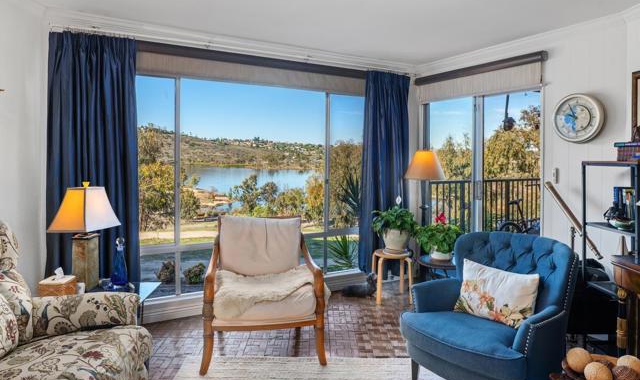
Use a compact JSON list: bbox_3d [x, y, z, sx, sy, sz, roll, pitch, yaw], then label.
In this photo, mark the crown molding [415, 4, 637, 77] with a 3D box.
[{"bbox_3d":[1.667,-1.329,4.004,0.090,0.110,2.150,-2,4,-34],"label":"crown molding"}]

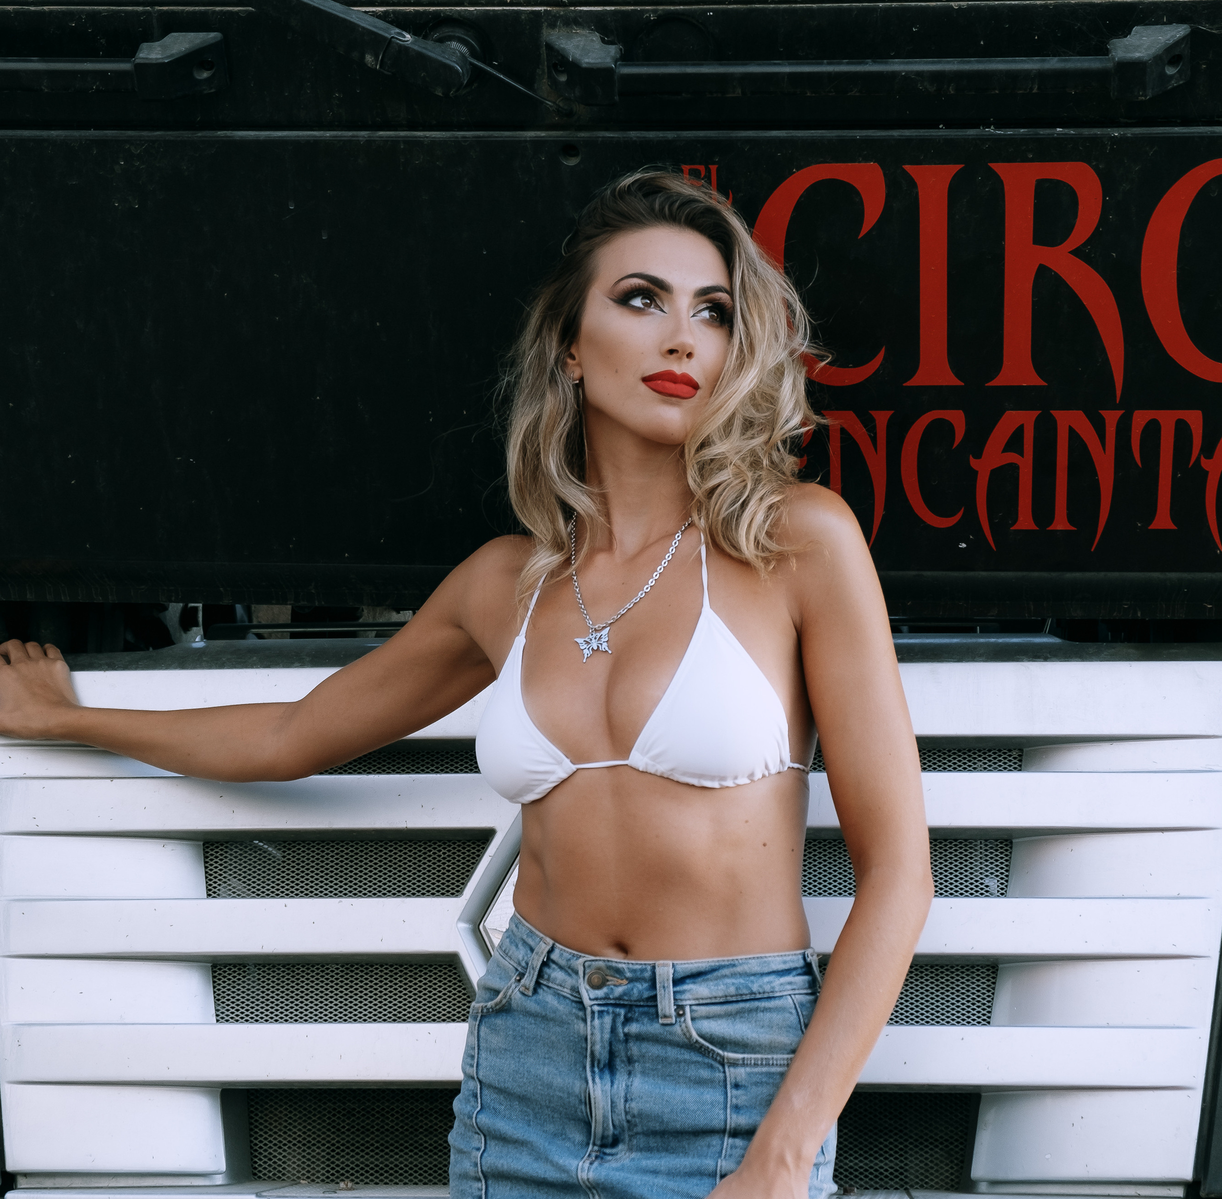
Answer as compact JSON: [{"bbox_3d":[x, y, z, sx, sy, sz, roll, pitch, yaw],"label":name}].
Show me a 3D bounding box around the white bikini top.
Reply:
[{"bbox_3d":[0.025,0.055,2.410,0.290,0.240,0.200,1,2,26],"label":"white bikini top"}]

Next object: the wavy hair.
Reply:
[{"bbox_3d":[0.045,-0.180,2.420,0.270,0.370,0.250,-1,2,-25],"label":"wavy hair"}]

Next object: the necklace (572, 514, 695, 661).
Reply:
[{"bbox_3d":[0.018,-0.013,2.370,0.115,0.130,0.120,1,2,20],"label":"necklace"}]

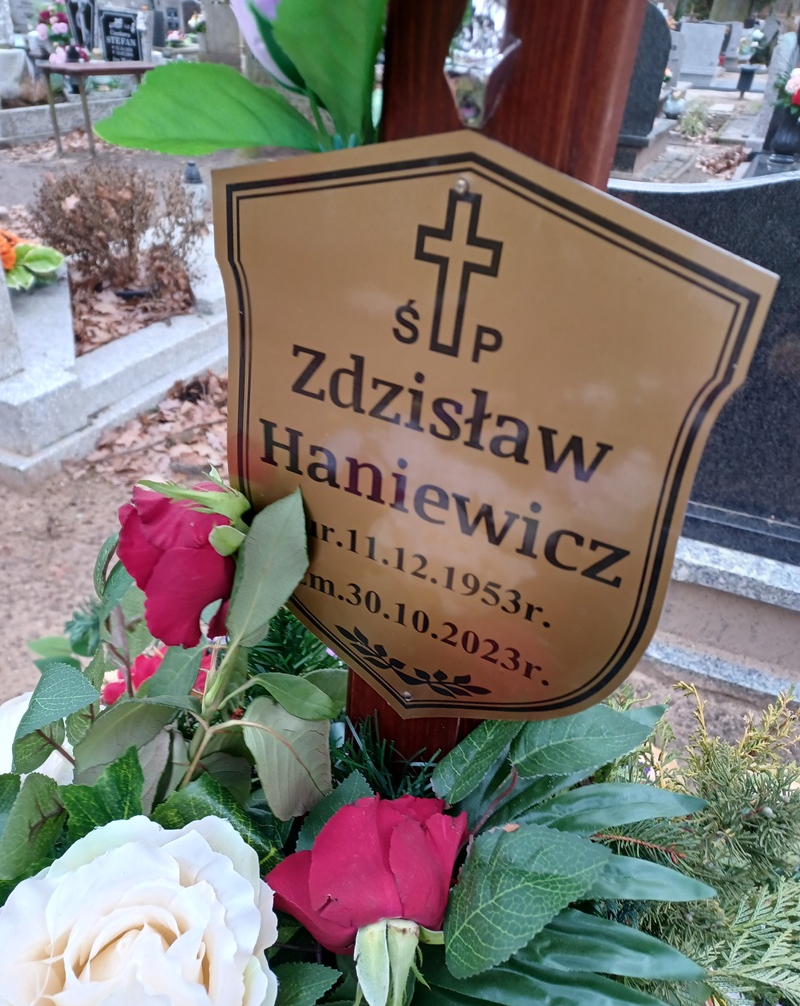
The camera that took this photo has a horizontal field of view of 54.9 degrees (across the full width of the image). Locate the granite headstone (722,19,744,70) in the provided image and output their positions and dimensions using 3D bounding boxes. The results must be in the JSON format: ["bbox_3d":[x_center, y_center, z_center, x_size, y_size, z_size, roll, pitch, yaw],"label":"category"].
[{"bbox_3d":[7.275,-10.330,17.381,0.800,1.000,0.200,13,34,12],"label":"granite headstone"}]

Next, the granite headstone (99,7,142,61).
[{"bbox_3d":[-2.179,-3.704,6.139,0.440,0.470,0.110,17,35,17],"label":"granite headstone"}]

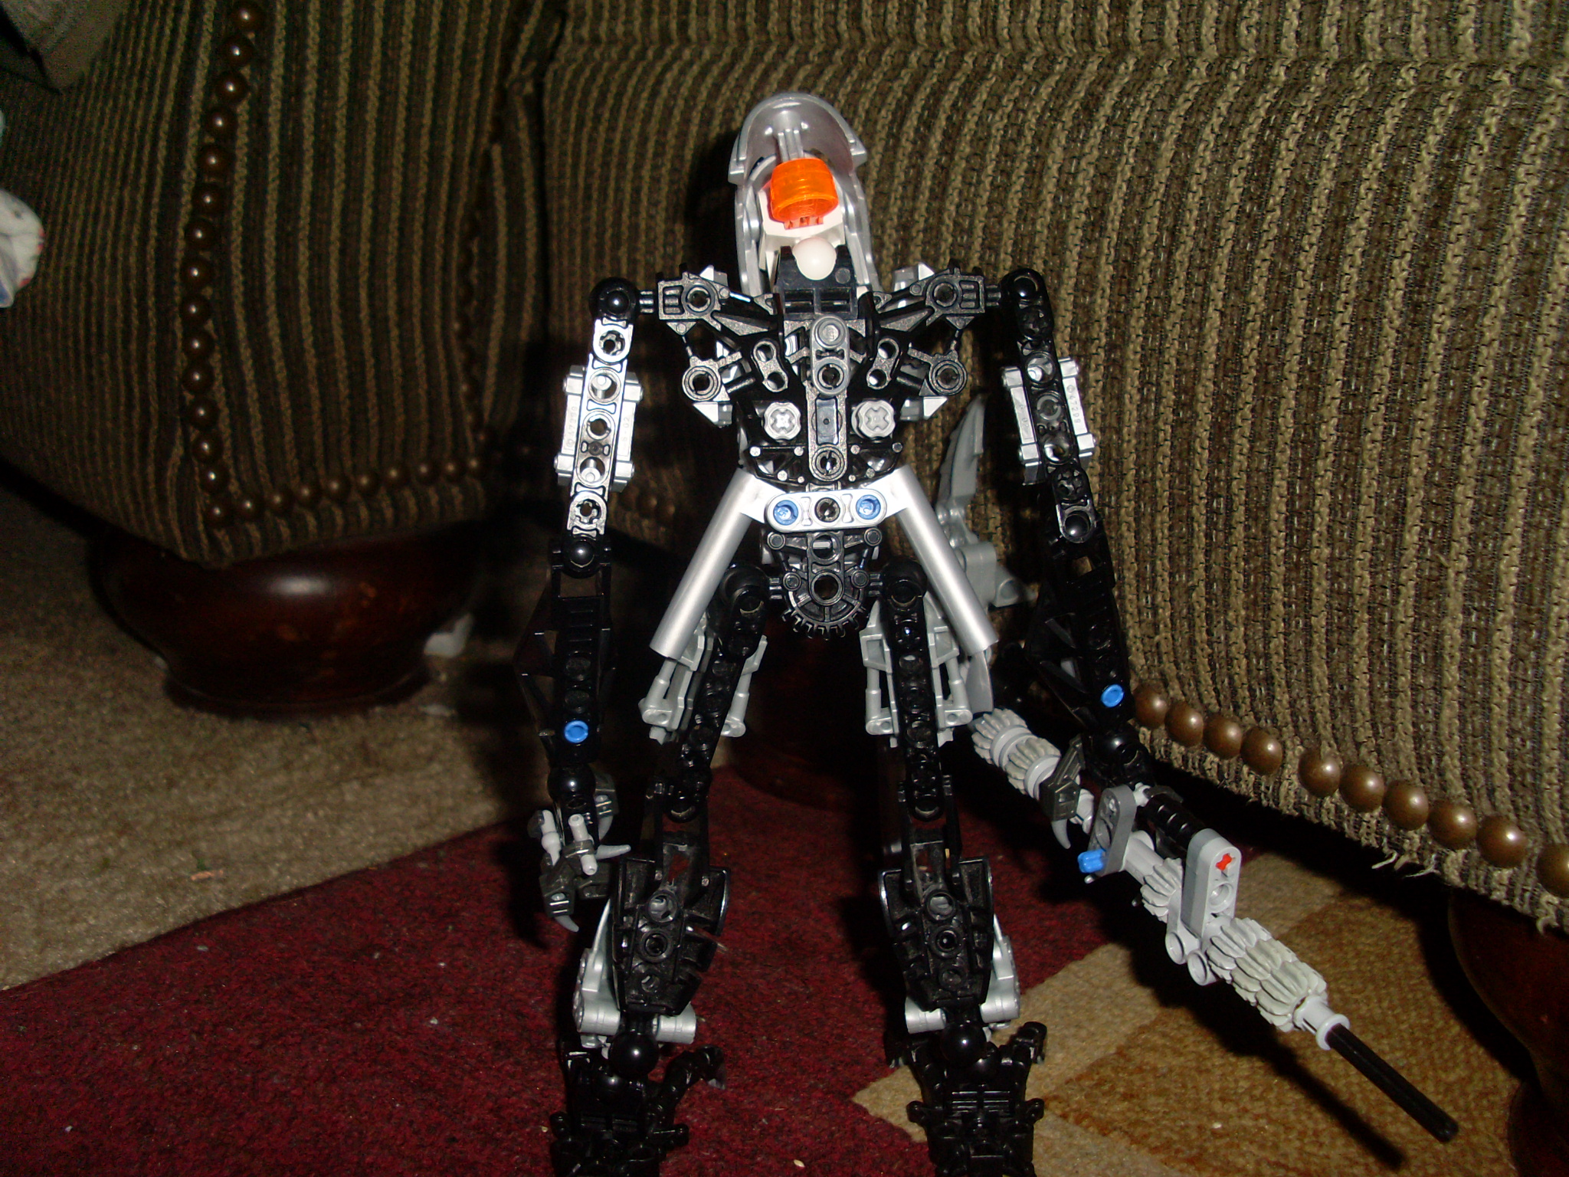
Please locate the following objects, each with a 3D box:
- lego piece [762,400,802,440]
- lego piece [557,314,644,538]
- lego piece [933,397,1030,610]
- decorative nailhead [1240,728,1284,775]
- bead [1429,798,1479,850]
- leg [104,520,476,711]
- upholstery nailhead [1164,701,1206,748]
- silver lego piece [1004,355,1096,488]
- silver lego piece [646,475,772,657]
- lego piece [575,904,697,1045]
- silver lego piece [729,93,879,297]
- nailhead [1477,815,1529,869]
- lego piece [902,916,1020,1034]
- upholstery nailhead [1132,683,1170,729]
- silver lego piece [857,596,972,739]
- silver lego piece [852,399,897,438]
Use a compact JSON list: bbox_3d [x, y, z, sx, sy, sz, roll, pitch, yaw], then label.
[{"bbox_3d":[0.000,-0.033,0.342,0.007,0.007,0.007,0,6,0],"label":"lego piece"},{"bbox_3d":[-0.036,-0.032,0.338,0.015,0.043,0.013,8,8,3],"label":"lego piece"},{"bbox_3d":[0.050,-0.022,0.440,0.023,0.055,0.012,-3,13,9],"label":"lego piece"},{"bbox_3d":[0.121,0.041,0.435,0.006,0.011,0.011,-12,21,-35],"label":"decorative nailhead"},{"bbox_3d":[0.153,0.054,0.393,0.006,0.011,0.011,-12,21,-35],"label":"bead"},{"bbox_3d":[-0.187,0.001,0.656,0.142,0.070,0.142,-6,18,-18],"label":"leg"},{"bbox_3d":[0.096,0.032,0.411,0.011,0.011,0.005,17,25,42],"label":"upholstery nailhead"},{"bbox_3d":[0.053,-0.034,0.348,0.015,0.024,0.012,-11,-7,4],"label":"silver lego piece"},{"bbox_3d":[-0.011,-0.003,0.334,0.015,0.038,0.007,26,3,-9],"label":"silver lego piece"},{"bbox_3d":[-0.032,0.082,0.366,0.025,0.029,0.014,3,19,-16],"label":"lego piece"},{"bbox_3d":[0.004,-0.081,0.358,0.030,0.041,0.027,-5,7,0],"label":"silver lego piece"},{"bbox_3d":[0.160,0.057,0.385,0.006,0.011,0.011,-12,21,-35],"label":"nailhead"},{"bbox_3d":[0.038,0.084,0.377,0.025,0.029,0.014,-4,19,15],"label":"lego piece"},{"bbox_3d":[0.089,0.028,0.418,0.011,0.011,0.005,17,25,42],"label":"upholstery nailhead"},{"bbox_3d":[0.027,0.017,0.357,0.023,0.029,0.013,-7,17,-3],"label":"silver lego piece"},{"bbox_3d":[0.017,-0.033,0.331,0.007,0.007,0.008,-3,18,-8],"label":"silver lego piece"}]

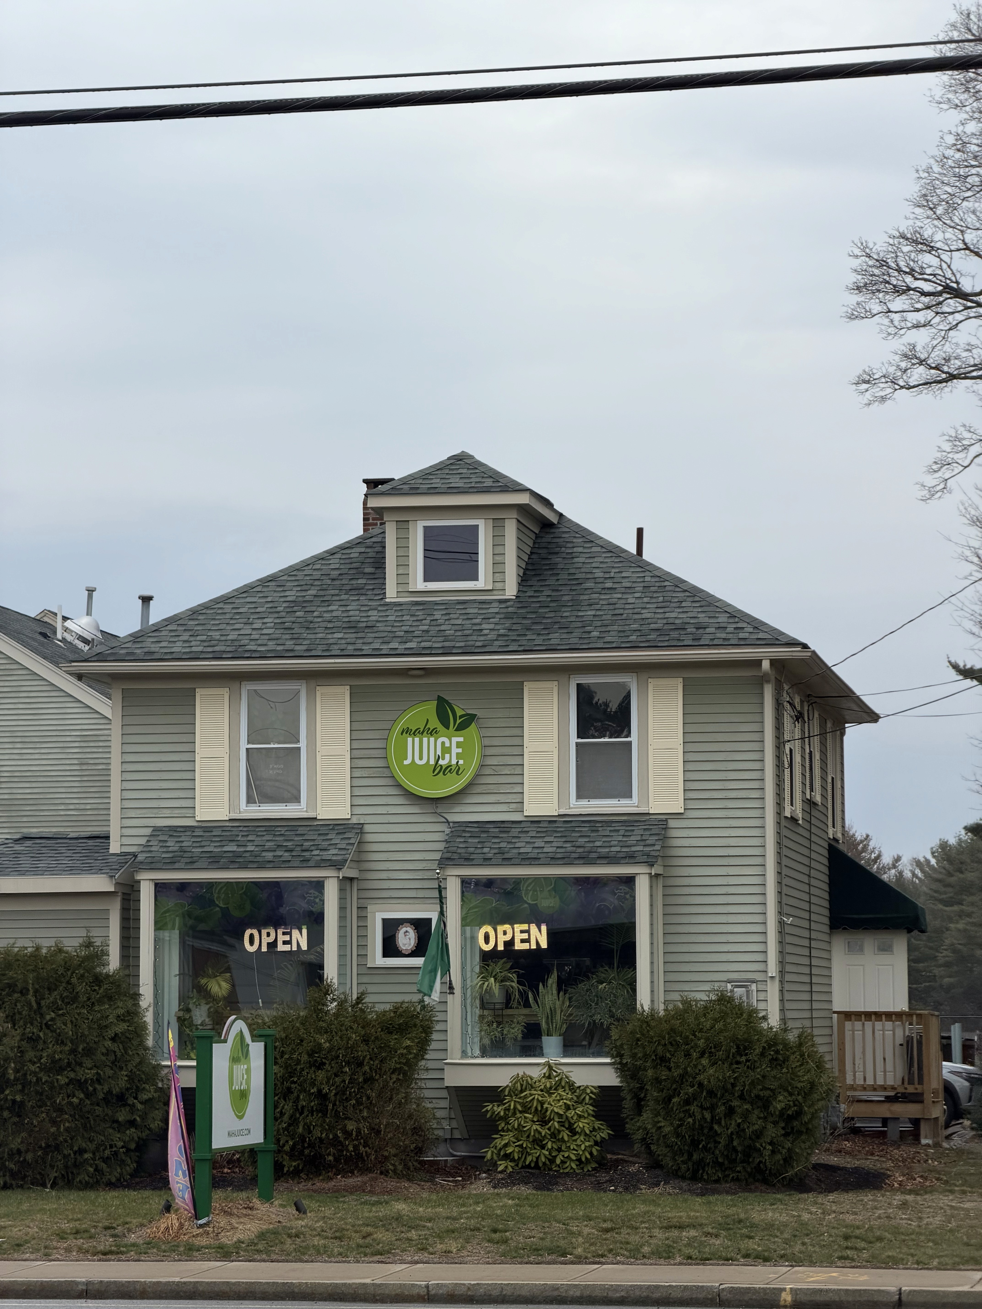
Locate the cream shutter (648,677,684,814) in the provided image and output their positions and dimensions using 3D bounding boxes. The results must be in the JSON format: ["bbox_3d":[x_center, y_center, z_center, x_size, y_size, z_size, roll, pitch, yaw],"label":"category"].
[{"bbox_3d":[1.915,0.999,41.306,0.379,1.478,0.040,-1,-5,9],"label":"cream shutter"}]

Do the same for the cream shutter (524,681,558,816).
[{"bbox_3d":[0.552,1.034,41.532,0.376,1.474,0.040,-1,-5,9],"label":"cream shutter"}]

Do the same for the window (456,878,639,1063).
[{"bbox_3d":[0.597,3.258,39.465,1.865,1.914,0.110,-1,-6,10],"label":"window"}]

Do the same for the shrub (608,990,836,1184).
[{"bbox_3d":[2.409,4.522,39.601,2.386,2.001,2.100,-1,-5,9],"label":"shrub"}]

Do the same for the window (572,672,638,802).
[{"bbox_3d":[1.205,0.920,40.526,0.723,1.395,0.100,-1,-6,10],"label":"window"}]

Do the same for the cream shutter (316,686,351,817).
[{"bbox_3d":[-1.742,1.087,41.911,0.377,1.472,0.040,-1,-5,9],"label":"cream shutter"}]

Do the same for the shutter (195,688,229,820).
[{"bbox_3d":[-3.046,1.080,41.224,0.382,1.448,0.045,-1,-6,10],"label":"shutter"}]

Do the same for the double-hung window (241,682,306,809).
[{"bbox_3d":[-2.405,1.024,42.079,0.739,1.430,0.100,-1,-5,9],"label":"double-hung window"}]

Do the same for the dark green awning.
[{"bbox_3d":[4.871,2.946,47.404,1.110,1.130,1.470,-1,-6,10],"label":"dark green awning"}]

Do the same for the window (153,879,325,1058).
[{"bbox_3d":[-2.672,3.328,40.045,1.870,1.889,0.110,-1,-6,10],"label":"window"}]

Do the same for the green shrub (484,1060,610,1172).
[{"bbox_3d":[0.579,4.728,38.730,1.337,1.144,1.160,-1,-6,10],"label":"green shrub"}]

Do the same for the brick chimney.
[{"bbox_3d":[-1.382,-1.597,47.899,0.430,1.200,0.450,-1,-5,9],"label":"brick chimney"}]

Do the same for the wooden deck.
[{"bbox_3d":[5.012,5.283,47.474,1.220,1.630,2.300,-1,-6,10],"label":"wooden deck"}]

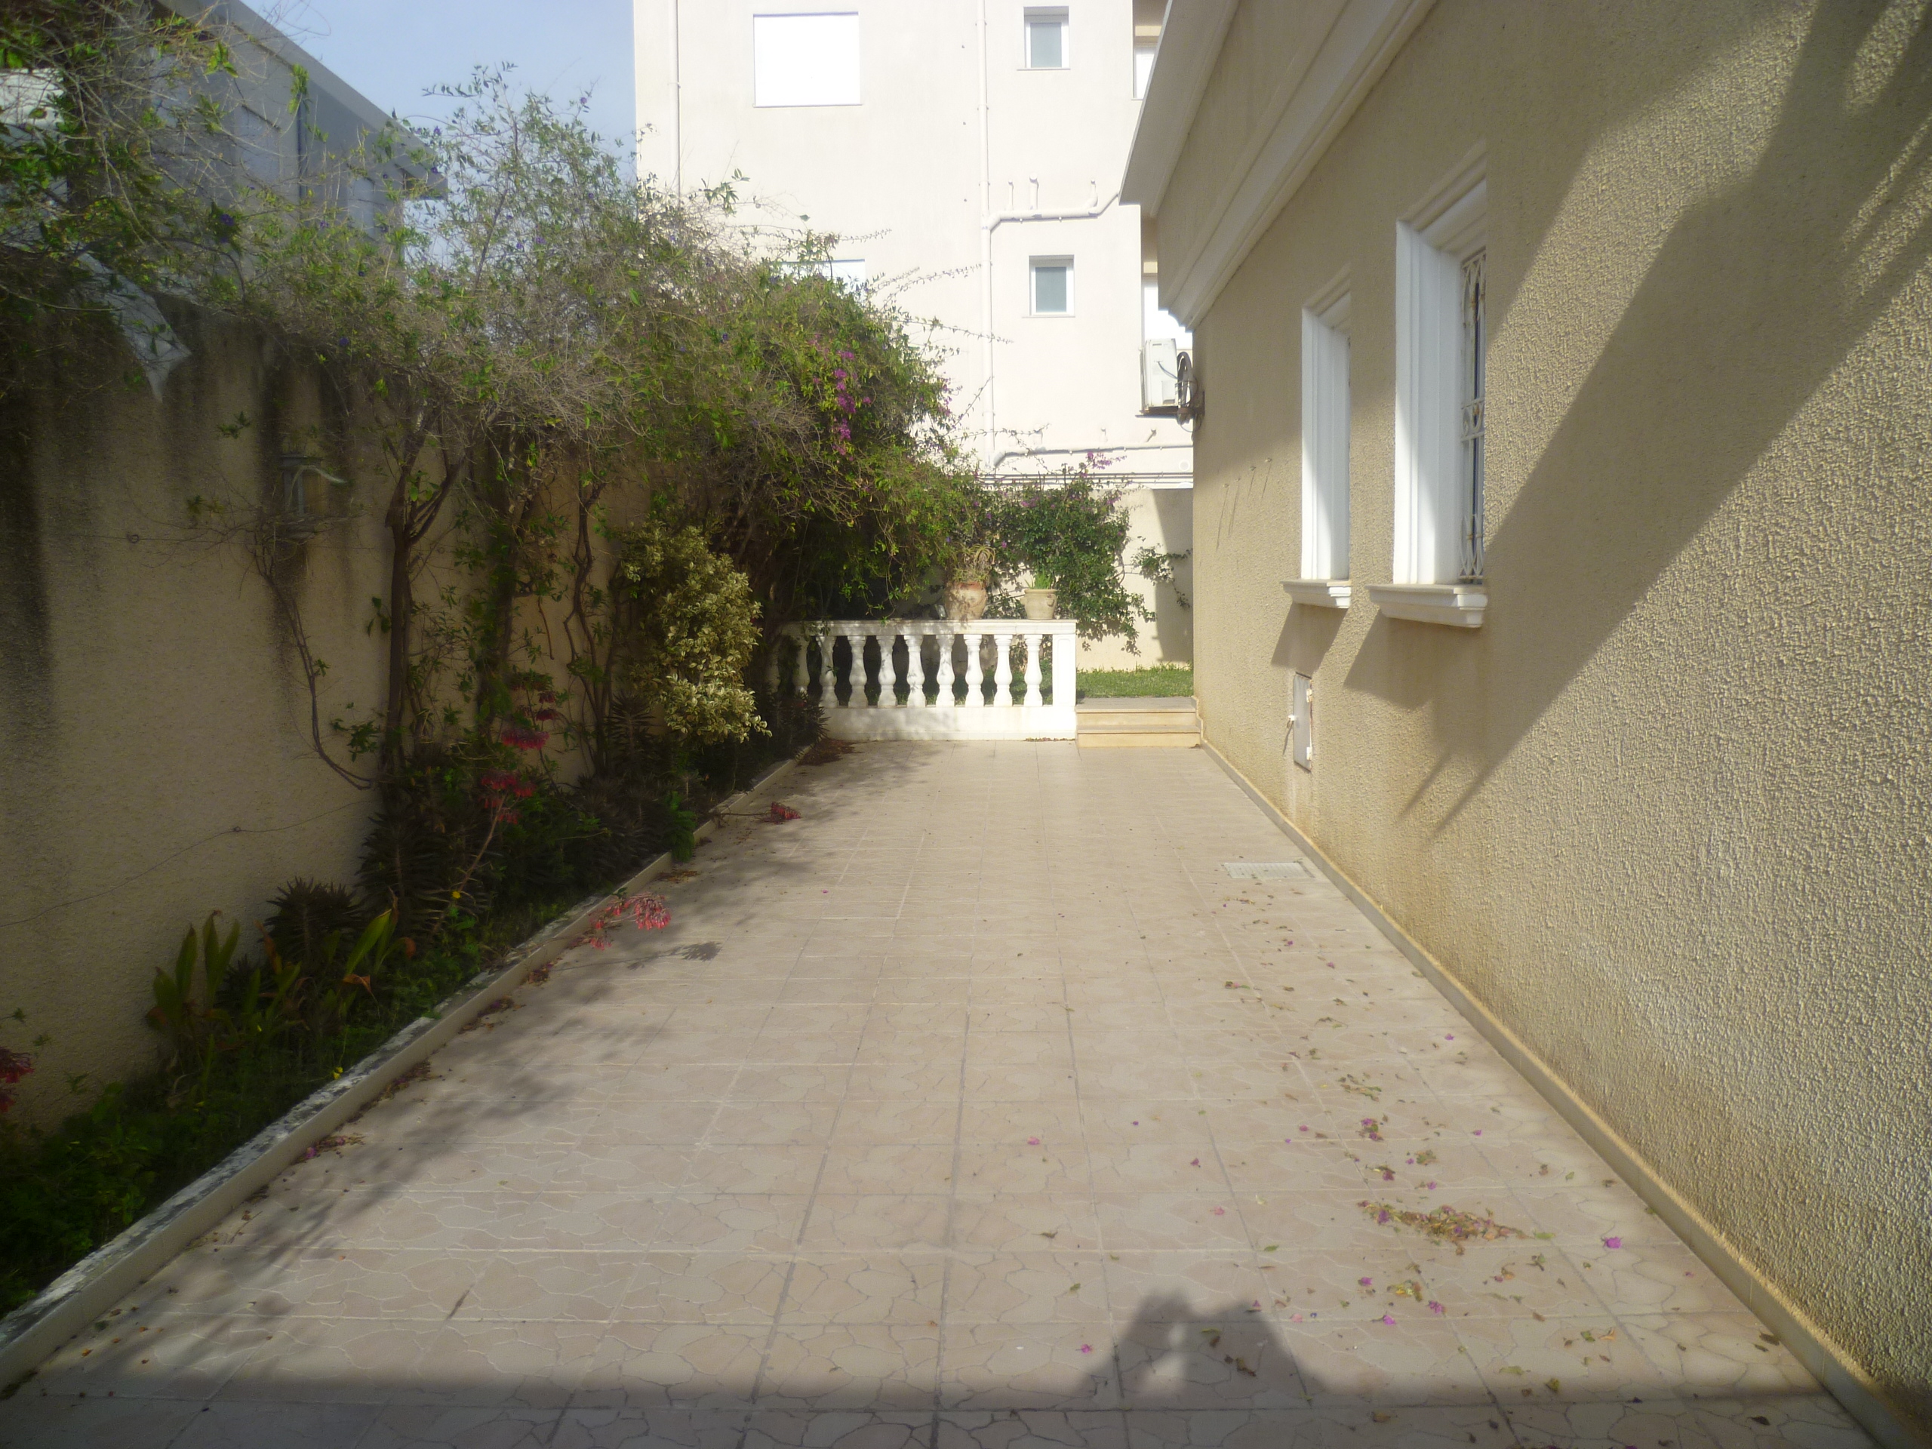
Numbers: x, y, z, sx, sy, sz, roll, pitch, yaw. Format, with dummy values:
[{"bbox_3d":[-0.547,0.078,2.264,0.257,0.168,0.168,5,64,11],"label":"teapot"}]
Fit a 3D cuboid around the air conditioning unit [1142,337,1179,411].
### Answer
[{"bbox_3d":[1.529,-2.767,12.550,0.260,0.535,0.760,0,6,2],"label":"air conditioning unit"}]

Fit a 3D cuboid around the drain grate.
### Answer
[{"bbox_3d":[1.471,0.724,7.604,0.380,0.030,0.365,0,6,2],"label":"drain grate"}]

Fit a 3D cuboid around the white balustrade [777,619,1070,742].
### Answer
[{"bbox_3d":[-0.433,-0.386,13.455,2.759,1.032,0.220,0,6,2],"label":"white balustrade"}]

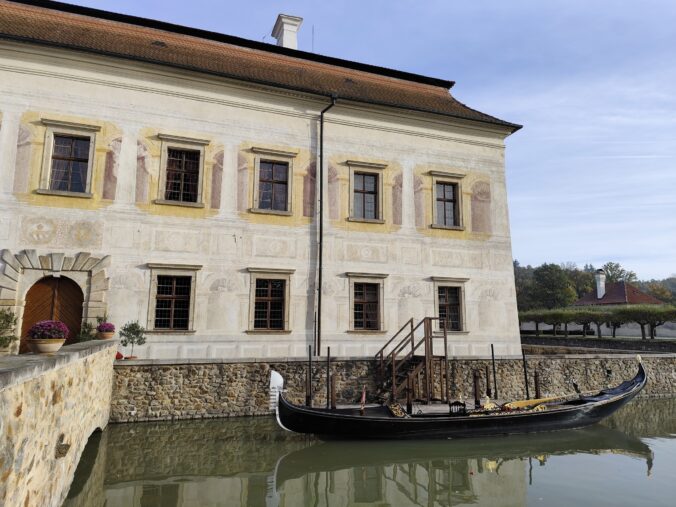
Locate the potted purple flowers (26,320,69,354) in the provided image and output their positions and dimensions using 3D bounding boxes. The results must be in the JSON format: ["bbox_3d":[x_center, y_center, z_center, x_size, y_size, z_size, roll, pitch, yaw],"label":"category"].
[{"bbox_3d":[-3.378,0.967,5.196,0.420,0.385,0.420,4,-10,-18],"label":"potted purple flowers"}]

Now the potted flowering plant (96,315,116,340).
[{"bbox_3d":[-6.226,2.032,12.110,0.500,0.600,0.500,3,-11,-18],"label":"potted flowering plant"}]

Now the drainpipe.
[{"bbox_3d":[-0.488,-1.159,17.578,0.450,10.500,0.600,4,-10,-18],"label":"drainpipe"}]

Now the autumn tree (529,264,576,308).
[{"bbox_3d":[36.883,7.614,76.000,7.800,12.200,7.800,4,-10,-18],"label":"autumn tree"}]

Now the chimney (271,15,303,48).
[{"bbox_3d":[-2.671,-10.901,23.637,1.170,2.200,1.700,4,-10,-18],"label":"chimney"}]

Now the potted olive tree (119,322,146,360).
[{"bbox_3d":[-6.532,2.847,14.145,0.860,1.460,0.860,3,-11,-18],"label":"potted olive tree"}]

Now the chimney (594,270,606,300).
[{"bbox_3d":[33.277,3.889,57.000,0.950,3.900,0.950,4,-10,-18],"label":"chimney"}]

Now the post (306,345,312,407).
[{"bbox_3d":[-0.775,3.609,12.688,0.090,2.010,0.090,3,-11,-18],"label":"post"}]

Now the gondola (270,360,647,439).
[{"bbox_3d":[3.824,3.583,11.375,10.950,1.850,1.450,3,-11,-16],"label":"gondola"}]

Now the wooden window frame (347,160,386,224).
[{"bbox_3d":[1.271,-2.611,19.218,1.820,2.630,0.300,3,-9,-19],"label":"wooden window frame"}]

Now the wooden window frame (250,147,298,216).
[{"bbox_3d":[-2.480,-2.751,17.460,1.740,2.560,0.330,4,-10,-18],"label":"wooden window frame"}]

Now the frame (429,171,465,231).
[{"bbox_3d":[4.918,-2.291,19.881,1.760,2.570,0.330,4,-10,-18],"label":"frame"}]

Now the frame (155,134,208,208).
[{"bbox_3d":[-5.664,-2.977,16.423,1.770,2.580,0.330,4,-10,-18],"label":"frame"}]

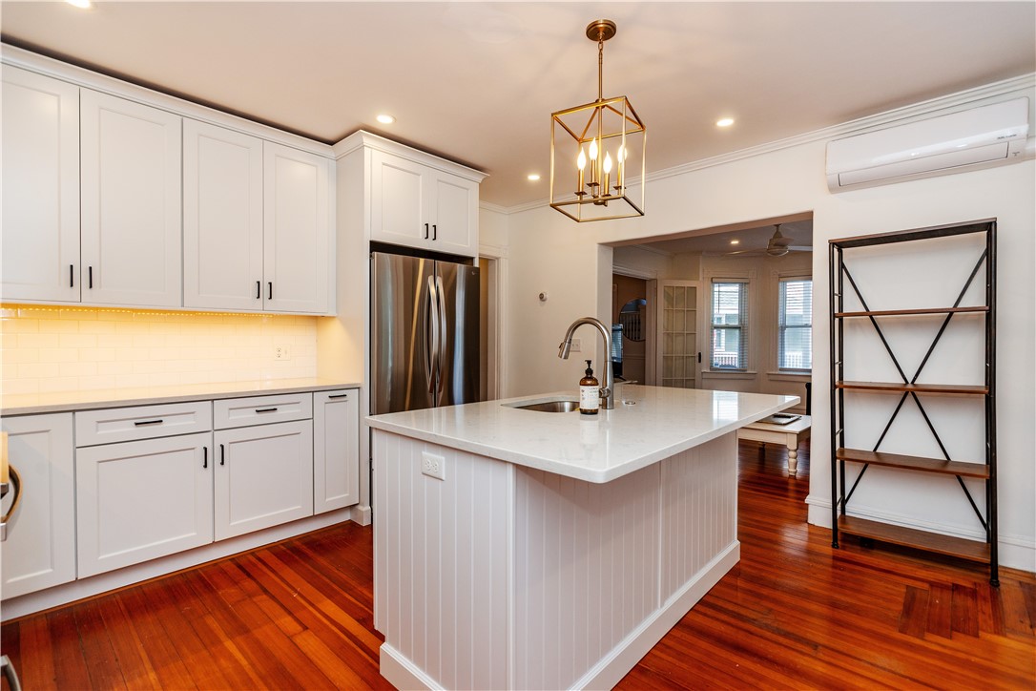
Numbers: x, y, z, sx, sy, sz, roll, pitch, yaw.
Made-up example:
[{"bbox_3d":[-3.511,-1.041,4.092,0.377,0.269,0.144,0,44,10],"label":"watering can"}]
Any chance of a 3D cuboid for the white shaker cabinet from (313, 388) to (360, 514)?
[{"bbox_3d":[-1.382,0.669,3.165,0.640,0.764,0.306,0,0,43],"label":"white shaker cabinet"}]

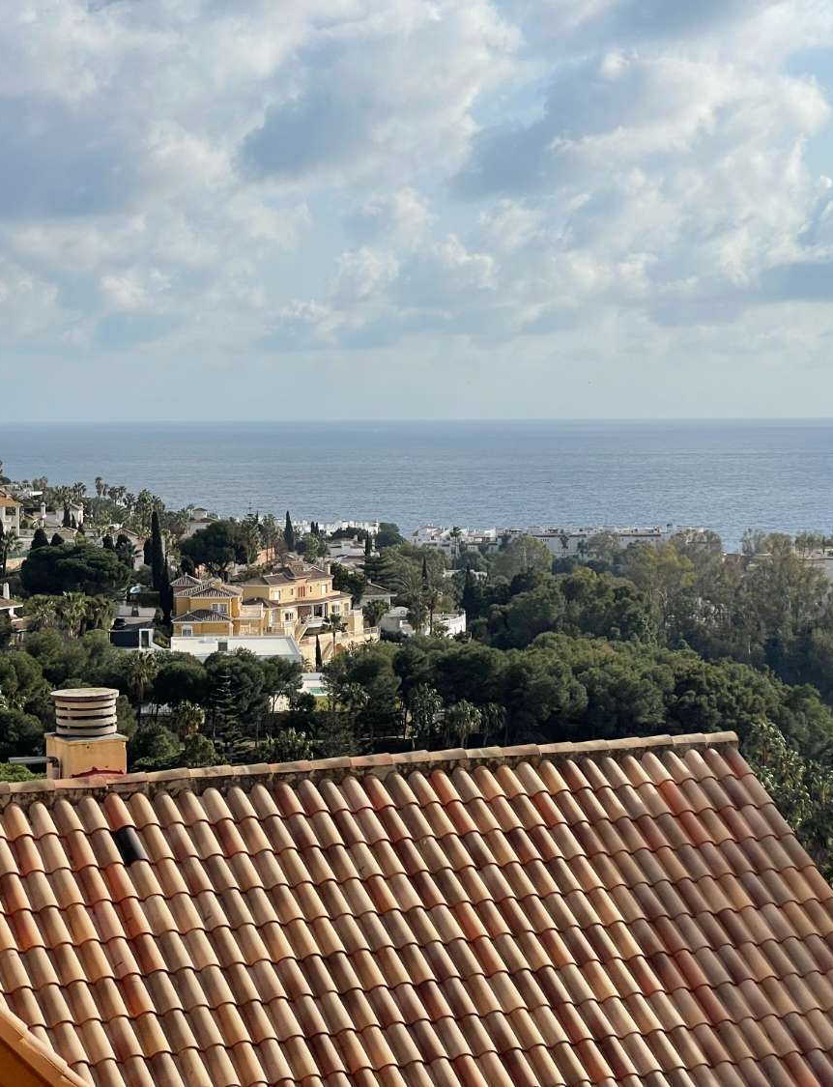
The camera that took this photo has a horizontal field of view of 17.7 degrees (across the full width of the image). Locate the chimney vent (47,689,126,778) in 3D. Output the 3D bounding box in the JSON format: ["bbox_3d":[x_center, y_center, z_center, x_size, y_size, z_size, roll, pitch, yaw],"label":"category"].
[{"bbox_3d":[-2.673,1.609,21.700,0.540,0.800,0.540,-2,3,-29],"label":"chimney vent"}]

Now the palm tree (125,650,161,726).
[{"bbox_3d":[-31.635,16.702,310.000,3.900,8.700,3.900,0,3,0],"label":"palm tree"}]

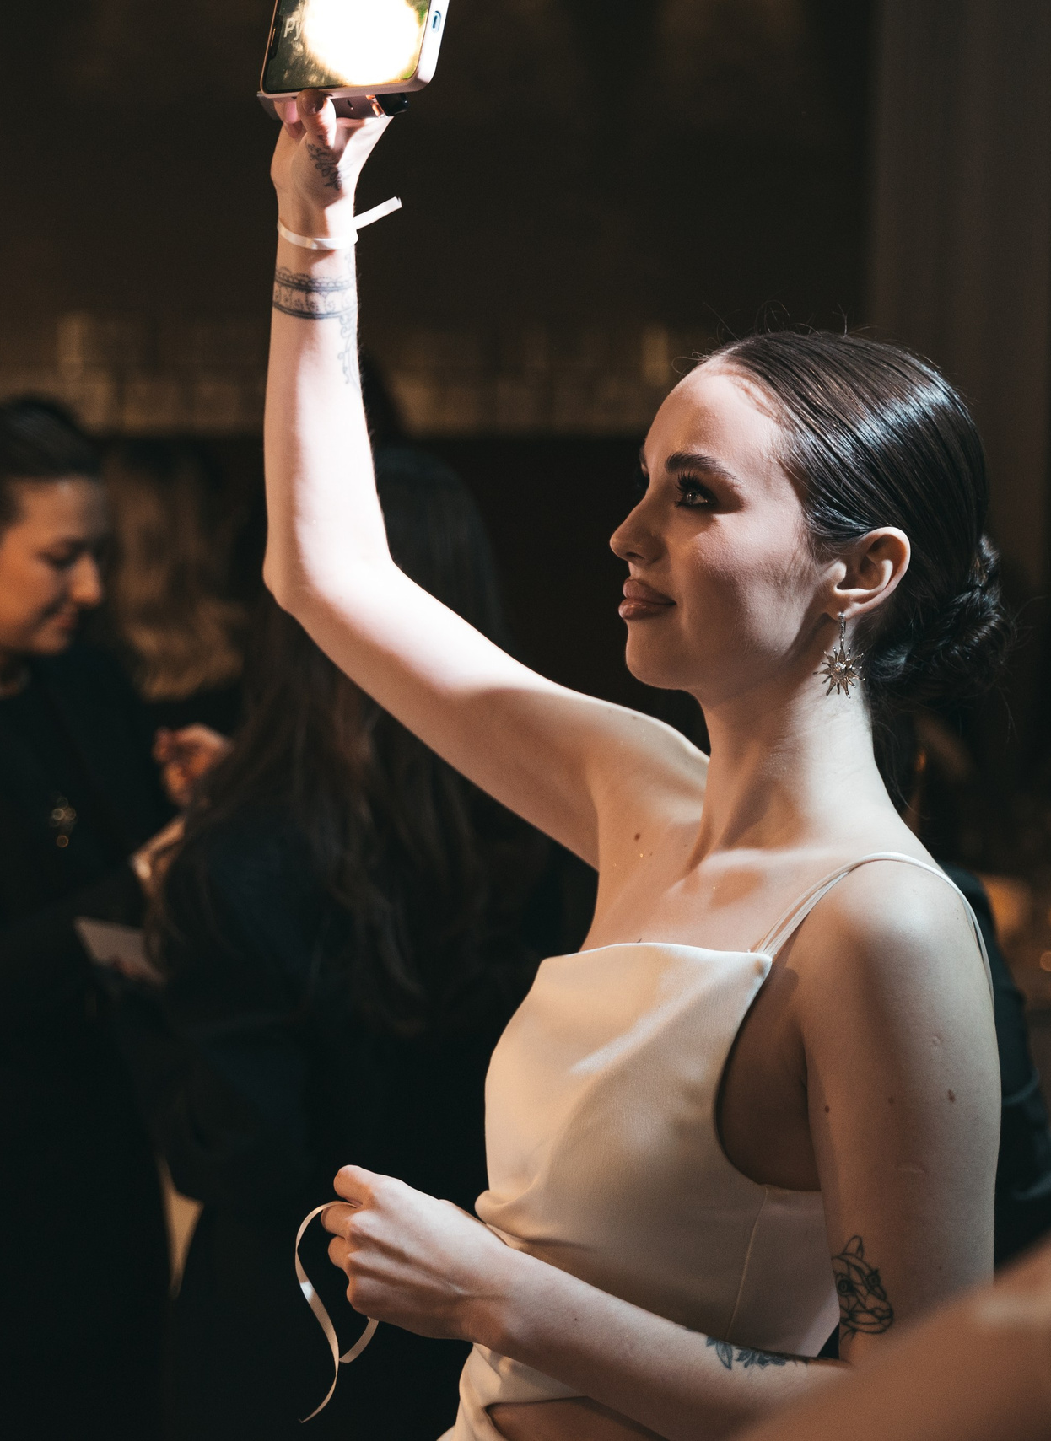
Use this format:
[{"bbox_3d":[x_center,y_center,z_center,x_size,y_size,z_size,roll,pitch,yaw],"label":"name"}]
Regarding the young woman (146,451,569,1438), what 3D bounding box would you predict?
[{"bbox_3d":[-0.147,0.595,2.640,0.480,1.660,0.380,-2,2,-45],"label":"young woman"}]

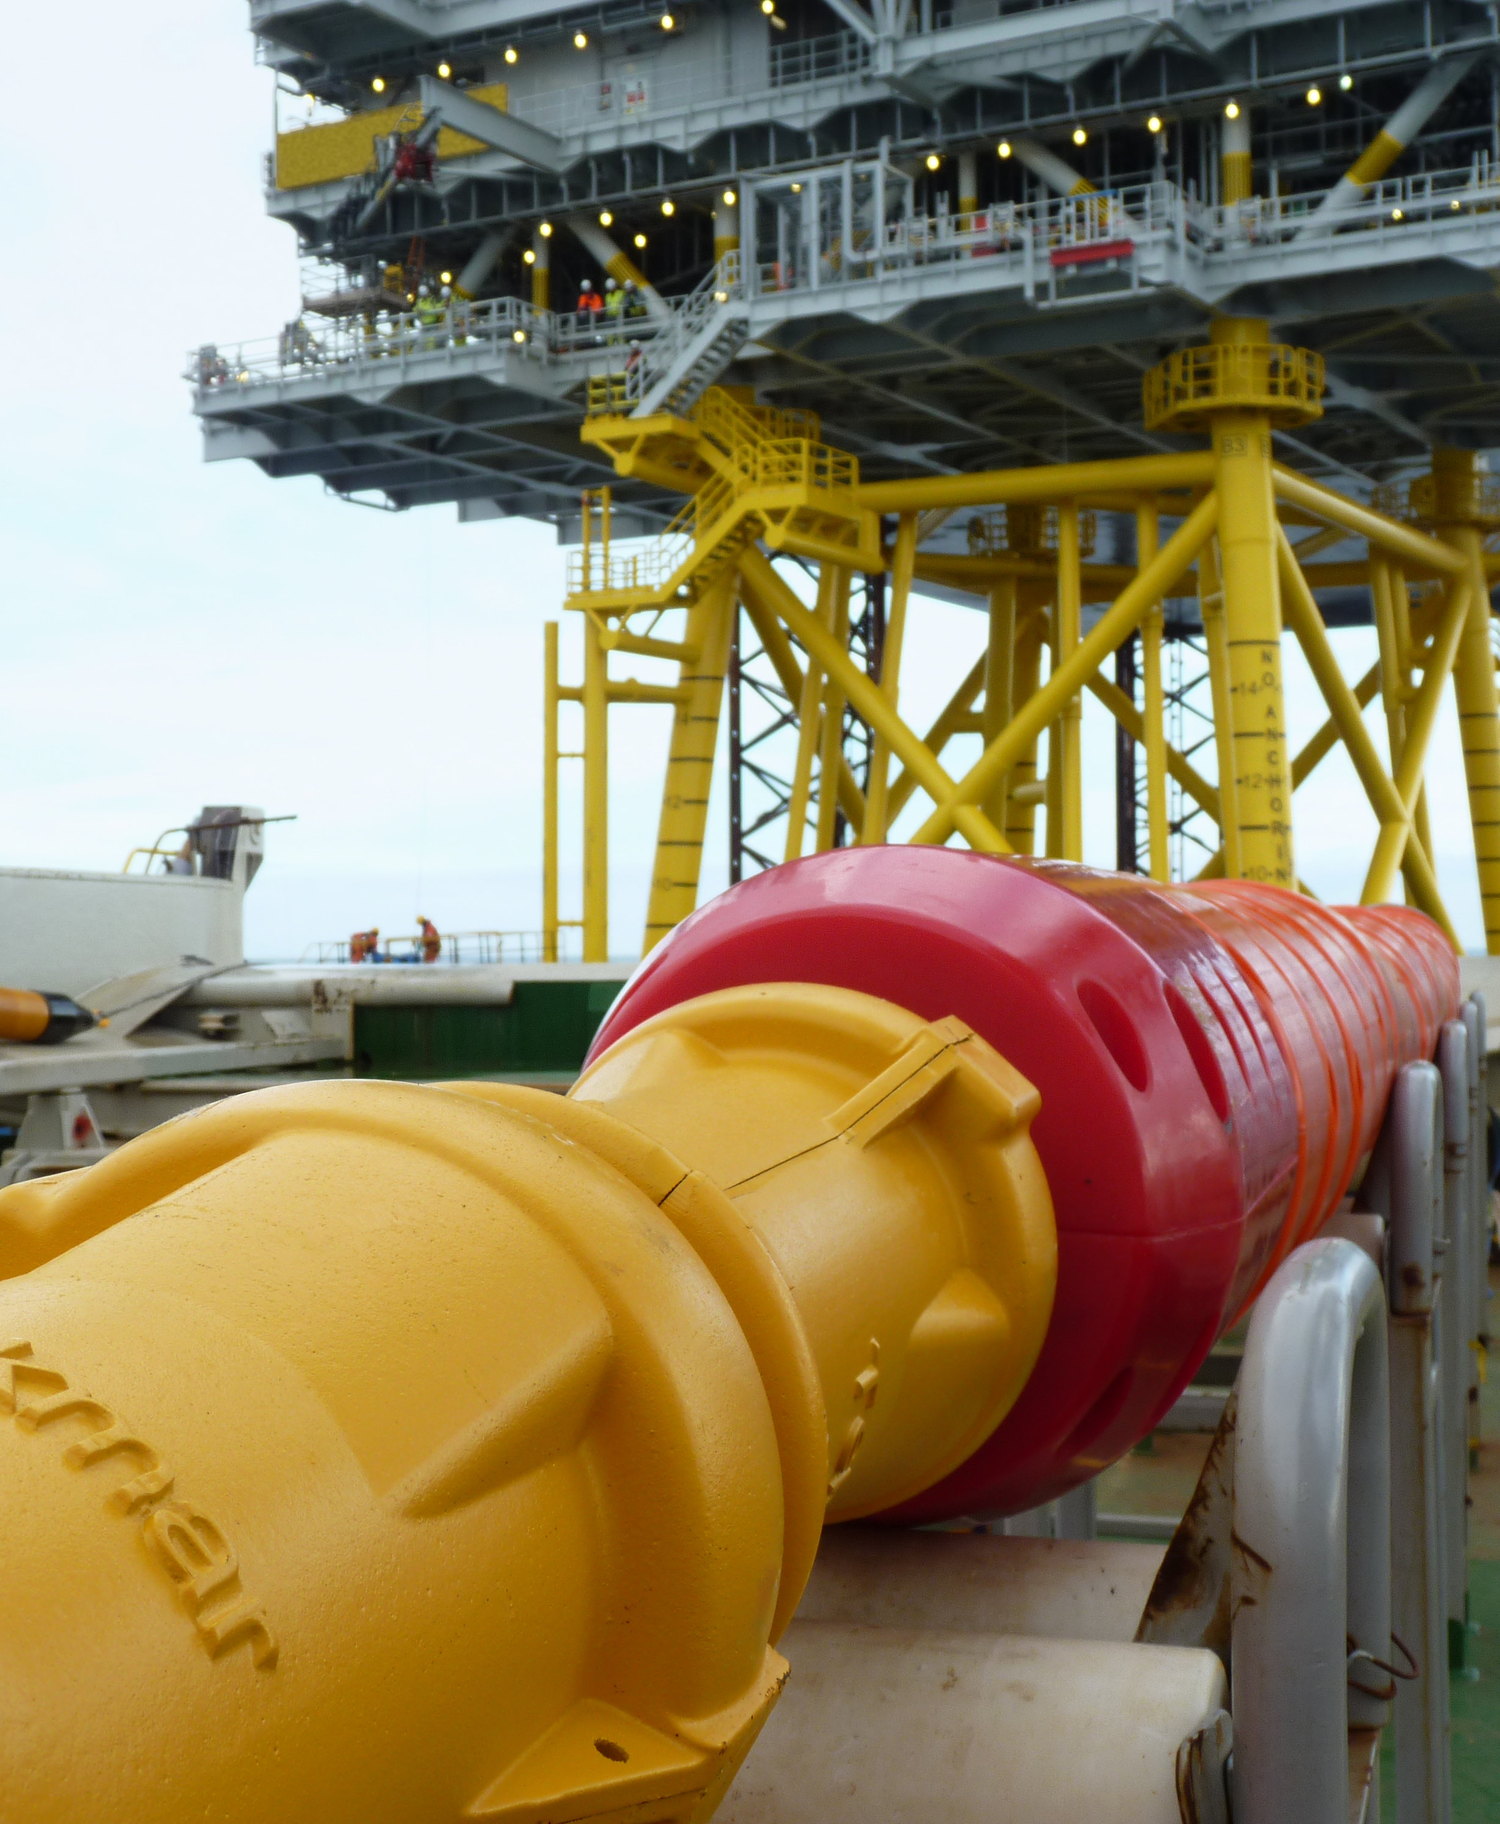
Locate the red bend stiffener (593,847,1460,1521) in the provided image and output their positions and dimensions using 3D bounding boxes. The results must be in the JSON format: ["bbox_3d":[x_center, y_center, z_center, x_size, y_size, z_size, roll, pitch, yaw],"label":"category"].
[{"bbox_3d":[0.672,0.179,3.612,0.410,0.410,4.420,-1,-1,16],"label":"red bend stiffener"}]

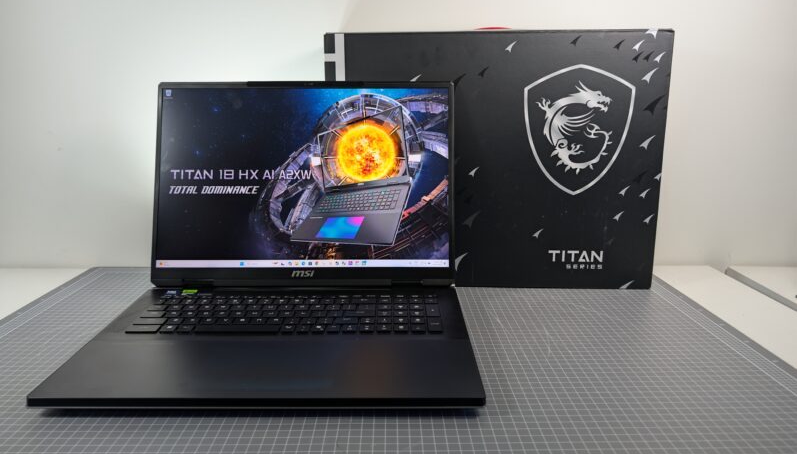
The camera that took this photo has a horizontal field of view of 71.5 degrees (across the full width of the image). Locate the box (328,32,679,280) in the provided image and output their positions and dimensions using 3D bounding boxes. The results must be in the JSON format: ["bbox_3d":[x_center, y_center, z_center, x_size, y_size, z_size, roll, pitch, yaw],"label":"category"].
[{"bbox_3d":[0.138,-0.097,0.845,0.475,0.367,0.097,0,12,4],"label":"box"}]

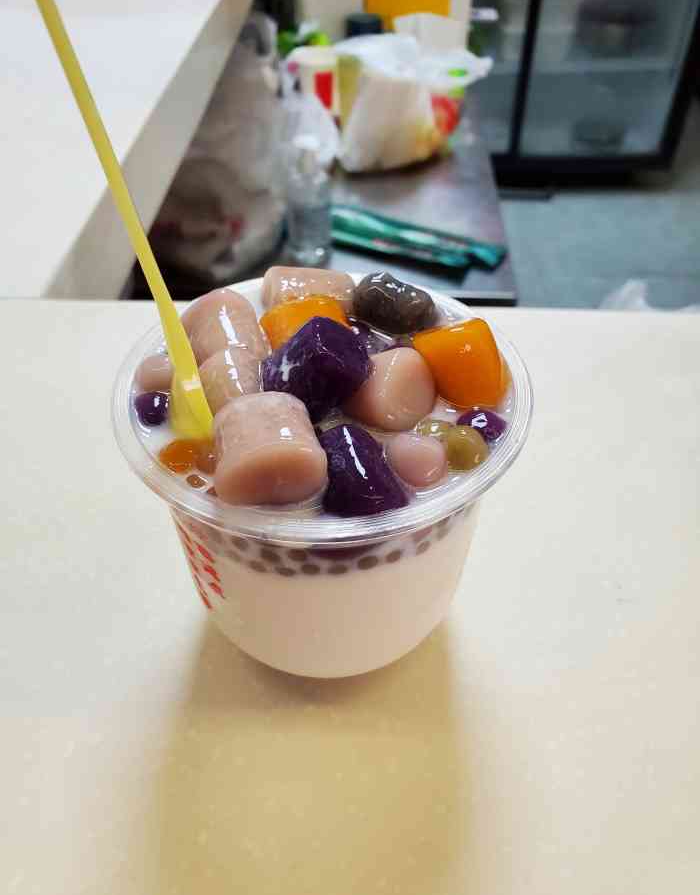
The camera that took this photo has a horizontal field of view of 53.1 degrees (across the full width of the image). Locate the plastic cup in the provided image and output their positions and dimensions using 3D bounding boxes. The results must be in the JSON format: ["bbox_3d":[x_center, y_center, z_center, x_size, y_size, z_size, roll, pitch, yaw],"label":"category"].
[{"bbox_3d":[-0.007,0.012,0.230,0.117,0.089,0.117,0,45,0],"label":"plastic cup"}]

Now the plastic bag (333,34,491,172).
[{"bbox_3d":[0.110,-0.617,1.254,0.255,0.190,0.190,-13,46,-13],"label":"plastic bag"}]

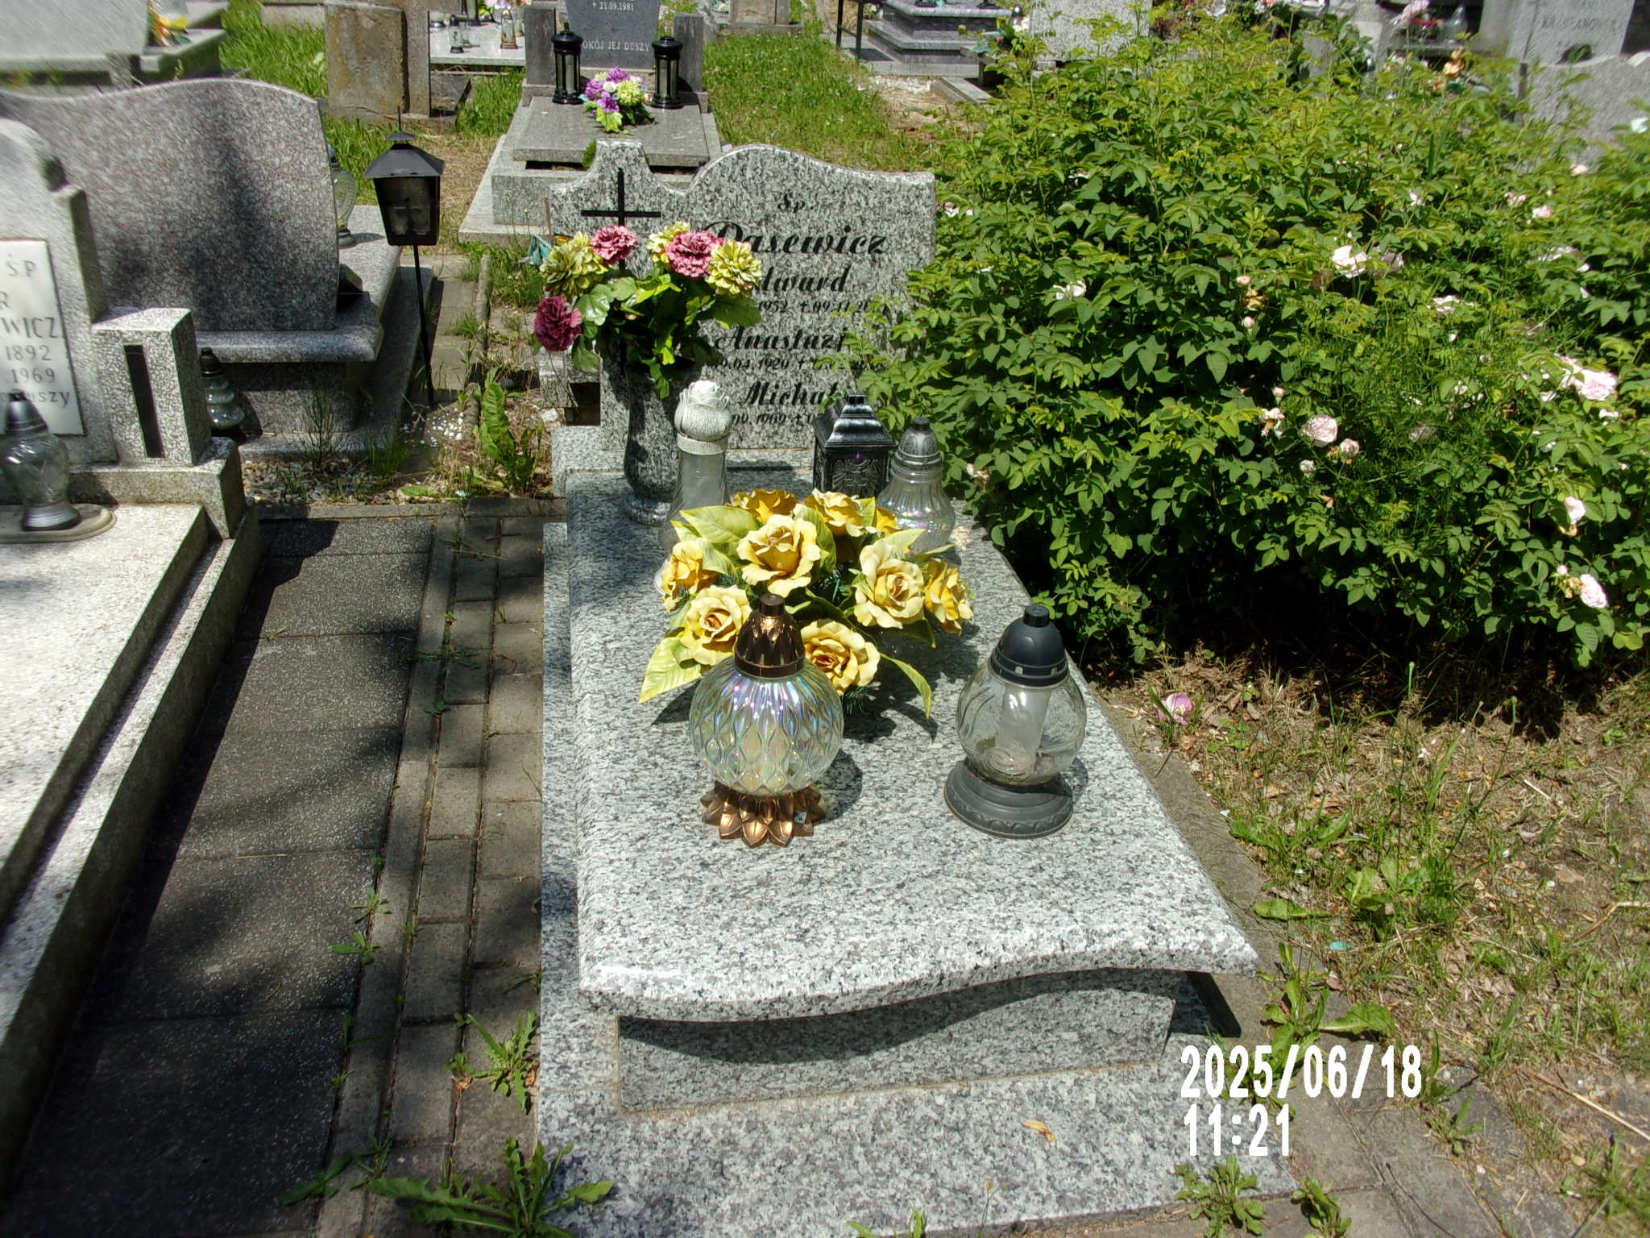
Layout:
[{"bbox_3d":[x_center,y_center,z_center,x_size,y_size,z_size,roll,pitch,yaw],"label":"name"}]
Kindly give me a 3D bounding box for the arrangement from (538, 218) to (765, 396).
[{"bbox_3d":[-0.324,-0.559,2.453,0.430,0.320,0.320,-2,30,-10],"label":"arrangement"}]

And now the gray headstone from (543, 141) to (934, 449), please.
[{"bbox_3d":[-0.174,-0.690,2.902,0.809,0.661,0.080,-2,31,-10],"label":"gray headstone"}]

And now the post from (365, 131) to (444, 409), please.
[{"bbox_3d":[-1.104,-0.921,3.608,0.195,0.770,0.195,-2,31,-11],"label":"post"}]

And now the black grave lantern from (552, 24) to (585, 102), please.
[{"bbox_3d":[-1.280,-2.765,6.634,0.150,0.350,0.150,-2,31,-11],"label":"black grave lantern"}]

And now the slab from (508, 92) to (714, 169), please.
[{"bbox_3d":[-0.994,-2.319,6.321,0.830,0.050,1.380,-1,30,-8],"label":"slab"}]

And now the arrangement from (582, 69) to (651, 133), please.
[{"bbox_3d":[-0.975,-2.418,6.195,0.310,0.240,0.300,-2,31,-11],"label":"arrangement"}]

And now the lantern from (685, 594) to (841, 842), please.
[{"bbox_3d":[-0.074,0.118,1.788,0.212,0.335,0.212,-2,30,-10],"label":"lantern"}]

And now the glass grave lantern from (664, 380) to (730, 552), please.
[{"bbox_3d":[-0.212,-0.227,2.267,0.155,0.370,0.155,-2,31,-11],"label":"glass grave lantern"}]

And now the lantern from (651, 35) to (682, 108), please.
[{"bbox_3d":[-0.797,-2.760,6.725,0.160,0.320,0.160,-2,30,-10],"label":"lantern"}]

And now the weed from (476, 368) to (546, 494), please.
[{"bbox_3d":[-0.773,-0.465,3.300,0.175,0.320,0.200,-2,30,-10],"label":"weed"}]

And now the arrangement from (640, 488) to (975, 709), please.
[{"bbox_3d":[-0.030,-0.039,2.056,0.510,0.260,0.440,-2,31,-11],"label":"arrangement"}]

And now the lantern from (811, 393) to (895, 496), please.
[{"bbox_3d":[0.051,-0.321,2.578,0.132,0.255,0.138,-2,31,-11],"label":"lantern"}]

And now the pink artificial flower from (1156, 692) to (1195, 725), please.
[{"bbox_3d":[0.693,0.169,2.623,0.078,0.055,0.060,-14,34,-29],"label":"pink artificial flower"}]

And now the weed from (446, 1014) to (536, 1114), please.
[{"bbox_3d":[-0.445,0.592,1.813,0.120,0.065,0.150,-2,31,-11],"label":"weed"}]

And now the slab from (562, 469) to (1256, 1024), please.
[{"bbox_3d":[0.010,0.070,2.203,0.842,0.057,1.465,-2,31,-11],"label":"slab"}]

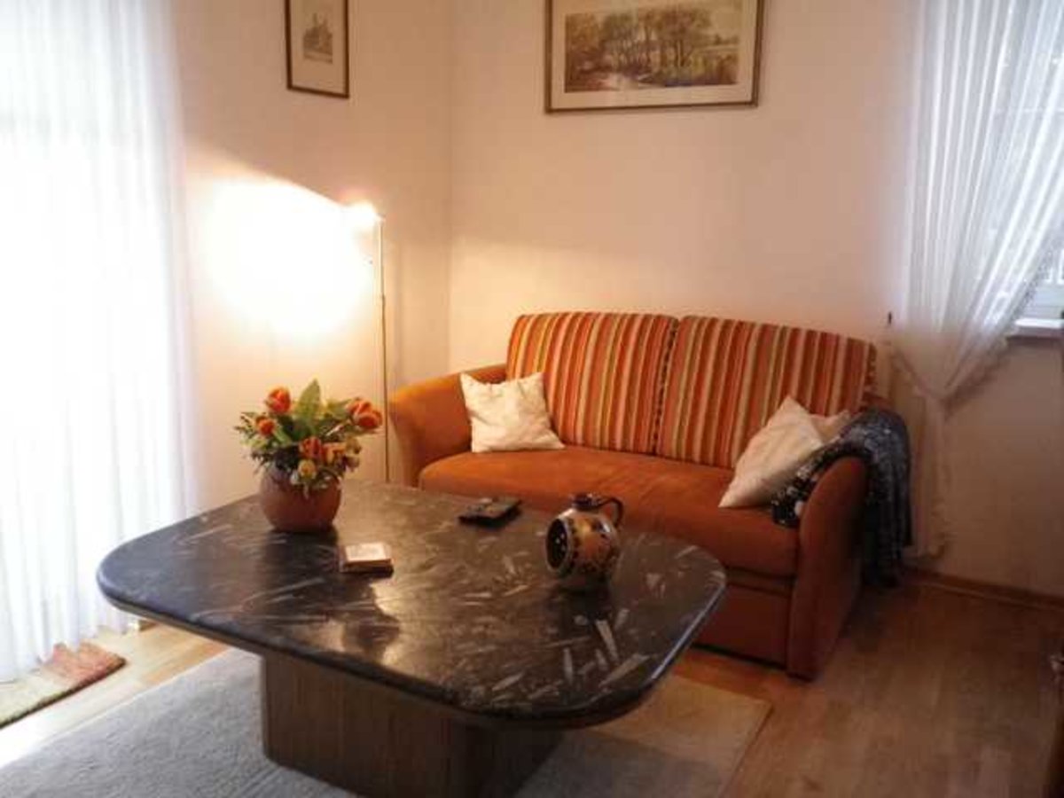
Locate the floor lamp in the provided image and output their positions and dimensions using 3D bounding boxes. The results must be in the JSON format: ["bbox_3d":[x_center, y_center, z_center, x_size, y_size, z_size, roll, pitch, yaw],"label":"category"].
[{"bbox_3d":[-0.575,-0.065,3.247,0.236,1.277,0.288,8,15,29],"label":"floor lamp"}]

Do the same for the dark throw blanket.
[{"bbox_3d":[0.964,0.317,2.639,0.334,0.570,0.589,8,15,29],"label":"dark throw blanket"}]

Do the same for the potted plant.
[{"bbox_3d":[-0.587,0.146,2.217,0.356,0.373,0.341,1,13,0],"label":"potted plant"}]

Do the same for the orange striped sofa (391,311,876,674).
[{"bbox_3d":[0.382,0.196,3.034,1.624,0.897,0.823,8,15,29],"label":"orange striped sofa"}]

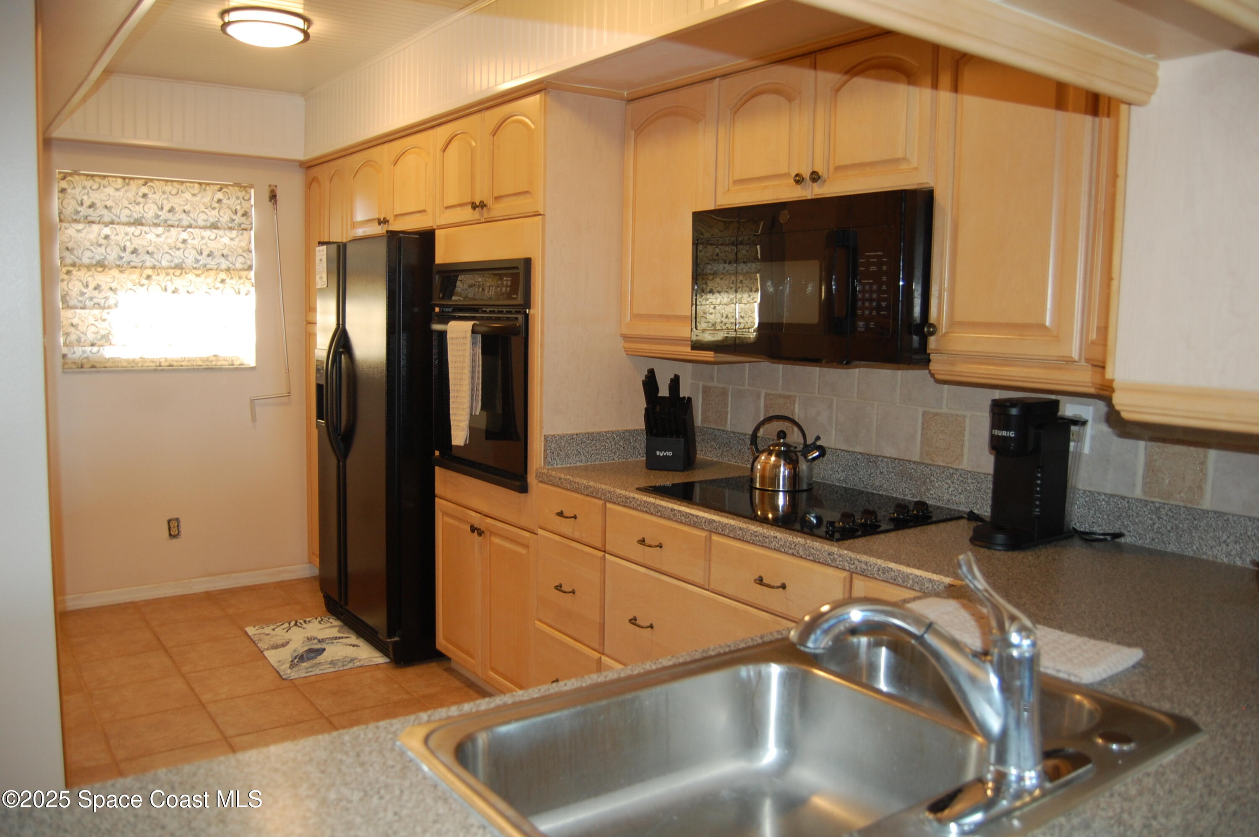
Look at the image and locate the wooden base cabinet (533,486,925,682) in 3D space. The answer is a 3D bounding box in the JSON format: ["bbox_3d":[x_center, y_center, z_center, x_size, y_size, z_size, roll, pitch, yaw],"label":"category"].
[{"bbox_3d":[0.400,0.709,2.702,0.620,0.889,1.498,-4,8,-37],"label":"wooden base cabinet"}]

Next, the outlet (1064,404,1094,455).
[{"bbox_3d":[1.079,0.025,2.270,0.008,0.115,0.070,-4,8,-37],"label":"outlet"}]

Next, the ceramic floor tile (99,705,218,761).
[{"bbox_3d":[-1.547,1.044,3.134,0.333,0.010,0.334,-3,8,-37],"label":"ceramic floor tile"}]

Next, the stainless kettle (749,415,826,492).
[{"bbox_3d":[0.483,0.096,2.842,0.232,0.216,0.195,3,6,9],"label":"stainless kettle"}]

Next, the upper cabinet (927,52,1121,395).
[{"bbox_3d":[0.971,-0.470,2.122,0.363,0.827,0.461,-3,8,-37],"label":"upper cabinet"}]

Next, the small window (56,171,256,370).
[{"bbox_3d":[-2.184,-0.671,4.419,0.830,0.885,0.050,-3,8,-37],"label":"small window"}]

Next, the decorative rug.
[{"bbox_3d":[-1.334,0.949,3.976,0.410,0.010,0.680,-3,8,-37],"label":"decorative rug"}]

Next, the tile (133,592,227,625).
[{"bbox_3d":[-2.066,0.898,4.371,0.326,0.012,0.345,-3,8,-37],"label":"tile"}]

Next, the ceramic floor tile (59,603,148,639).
[{"bbox_3d":[-2.342,0.905,4.198,0.334,0.010,0.360,-3,8,-37],"label":"ceramic floor tile"}]

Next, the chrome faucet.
[{"bbox_3d":[0.351,0.277,1.043,0.325,0.265,0.200,2,6,10],"label":"chrome faucet"}]

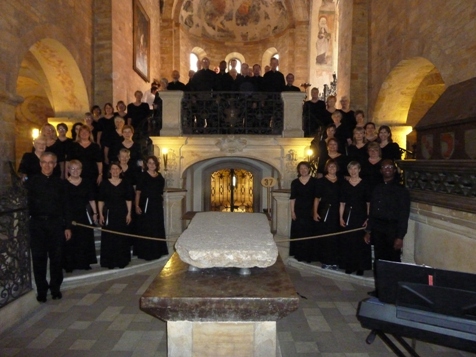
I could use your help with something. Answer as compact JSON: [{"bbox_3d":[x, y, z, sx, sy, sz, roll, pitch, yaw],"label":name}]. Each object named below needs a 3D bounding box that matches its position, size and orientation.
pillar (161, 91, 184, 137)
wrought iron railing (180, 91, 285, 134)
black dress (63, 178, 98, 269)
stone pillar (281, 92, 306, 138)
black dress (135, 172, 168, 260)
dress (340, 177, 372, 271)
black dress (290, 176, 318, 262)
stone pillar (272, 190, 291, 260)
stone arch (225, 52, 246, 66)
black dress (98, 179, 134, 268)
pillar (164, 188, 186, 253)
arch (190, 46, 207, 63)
[{"bbox_3d":[-1.411,-1.383,7.350,0.500,0.960,0.460,0,3,0],"label":"pillar"},{"bbox_3d":[-0.117,-1.370,7.300,2.200,0.920,0.100,0,3,0],"label":"wrought iron railing"},{"bbox_3d":[-2.337,0.678,5.070,0.490,1.360,0.350,-1,3,-18],"label":"black dress"},{"bbox_3d":[1.187,-1.347,7.350,0.500,0.960,0.460,0,3,0],"label":"stone pillar"},{"bbox_3d":[-1.414,0.629,5.620,0.540,1.420,0.380,-1,3,-25],"label":"black dress"},{"bbox_3d":[1.736,0.687,5.080,0.500,1.370,0.350,1,3,18],"label":"dress"},{"bbox_3d":[1.091,0.668,5.600,0.500,1.390,0.360,1,3,14],"label":"black dress"},{"bbox_3d":[0.784,0.848,6.200,0.360,1.230,0.380,0,3,0],"label":"stone pillar"},{"bbox_3d":[-0.102,-4.825,14.000,0.840,0.620,0.420,0,3,0],"label":"stone arch"},{"bbox_3d":[-1.859,0.696,5.260,0.530,1.360,0.360,-1,3,-20],"label":"black dress"},{"bbox_3d":[-1.136,0.784,6.200,0.370,1.220,0.380,0,3,0],"label":"pillar"},{"bbox_3d":[-1.531,-4.849,13.500,0.750,0.620,0.400,-2,4,-40],"label":"arch"}]

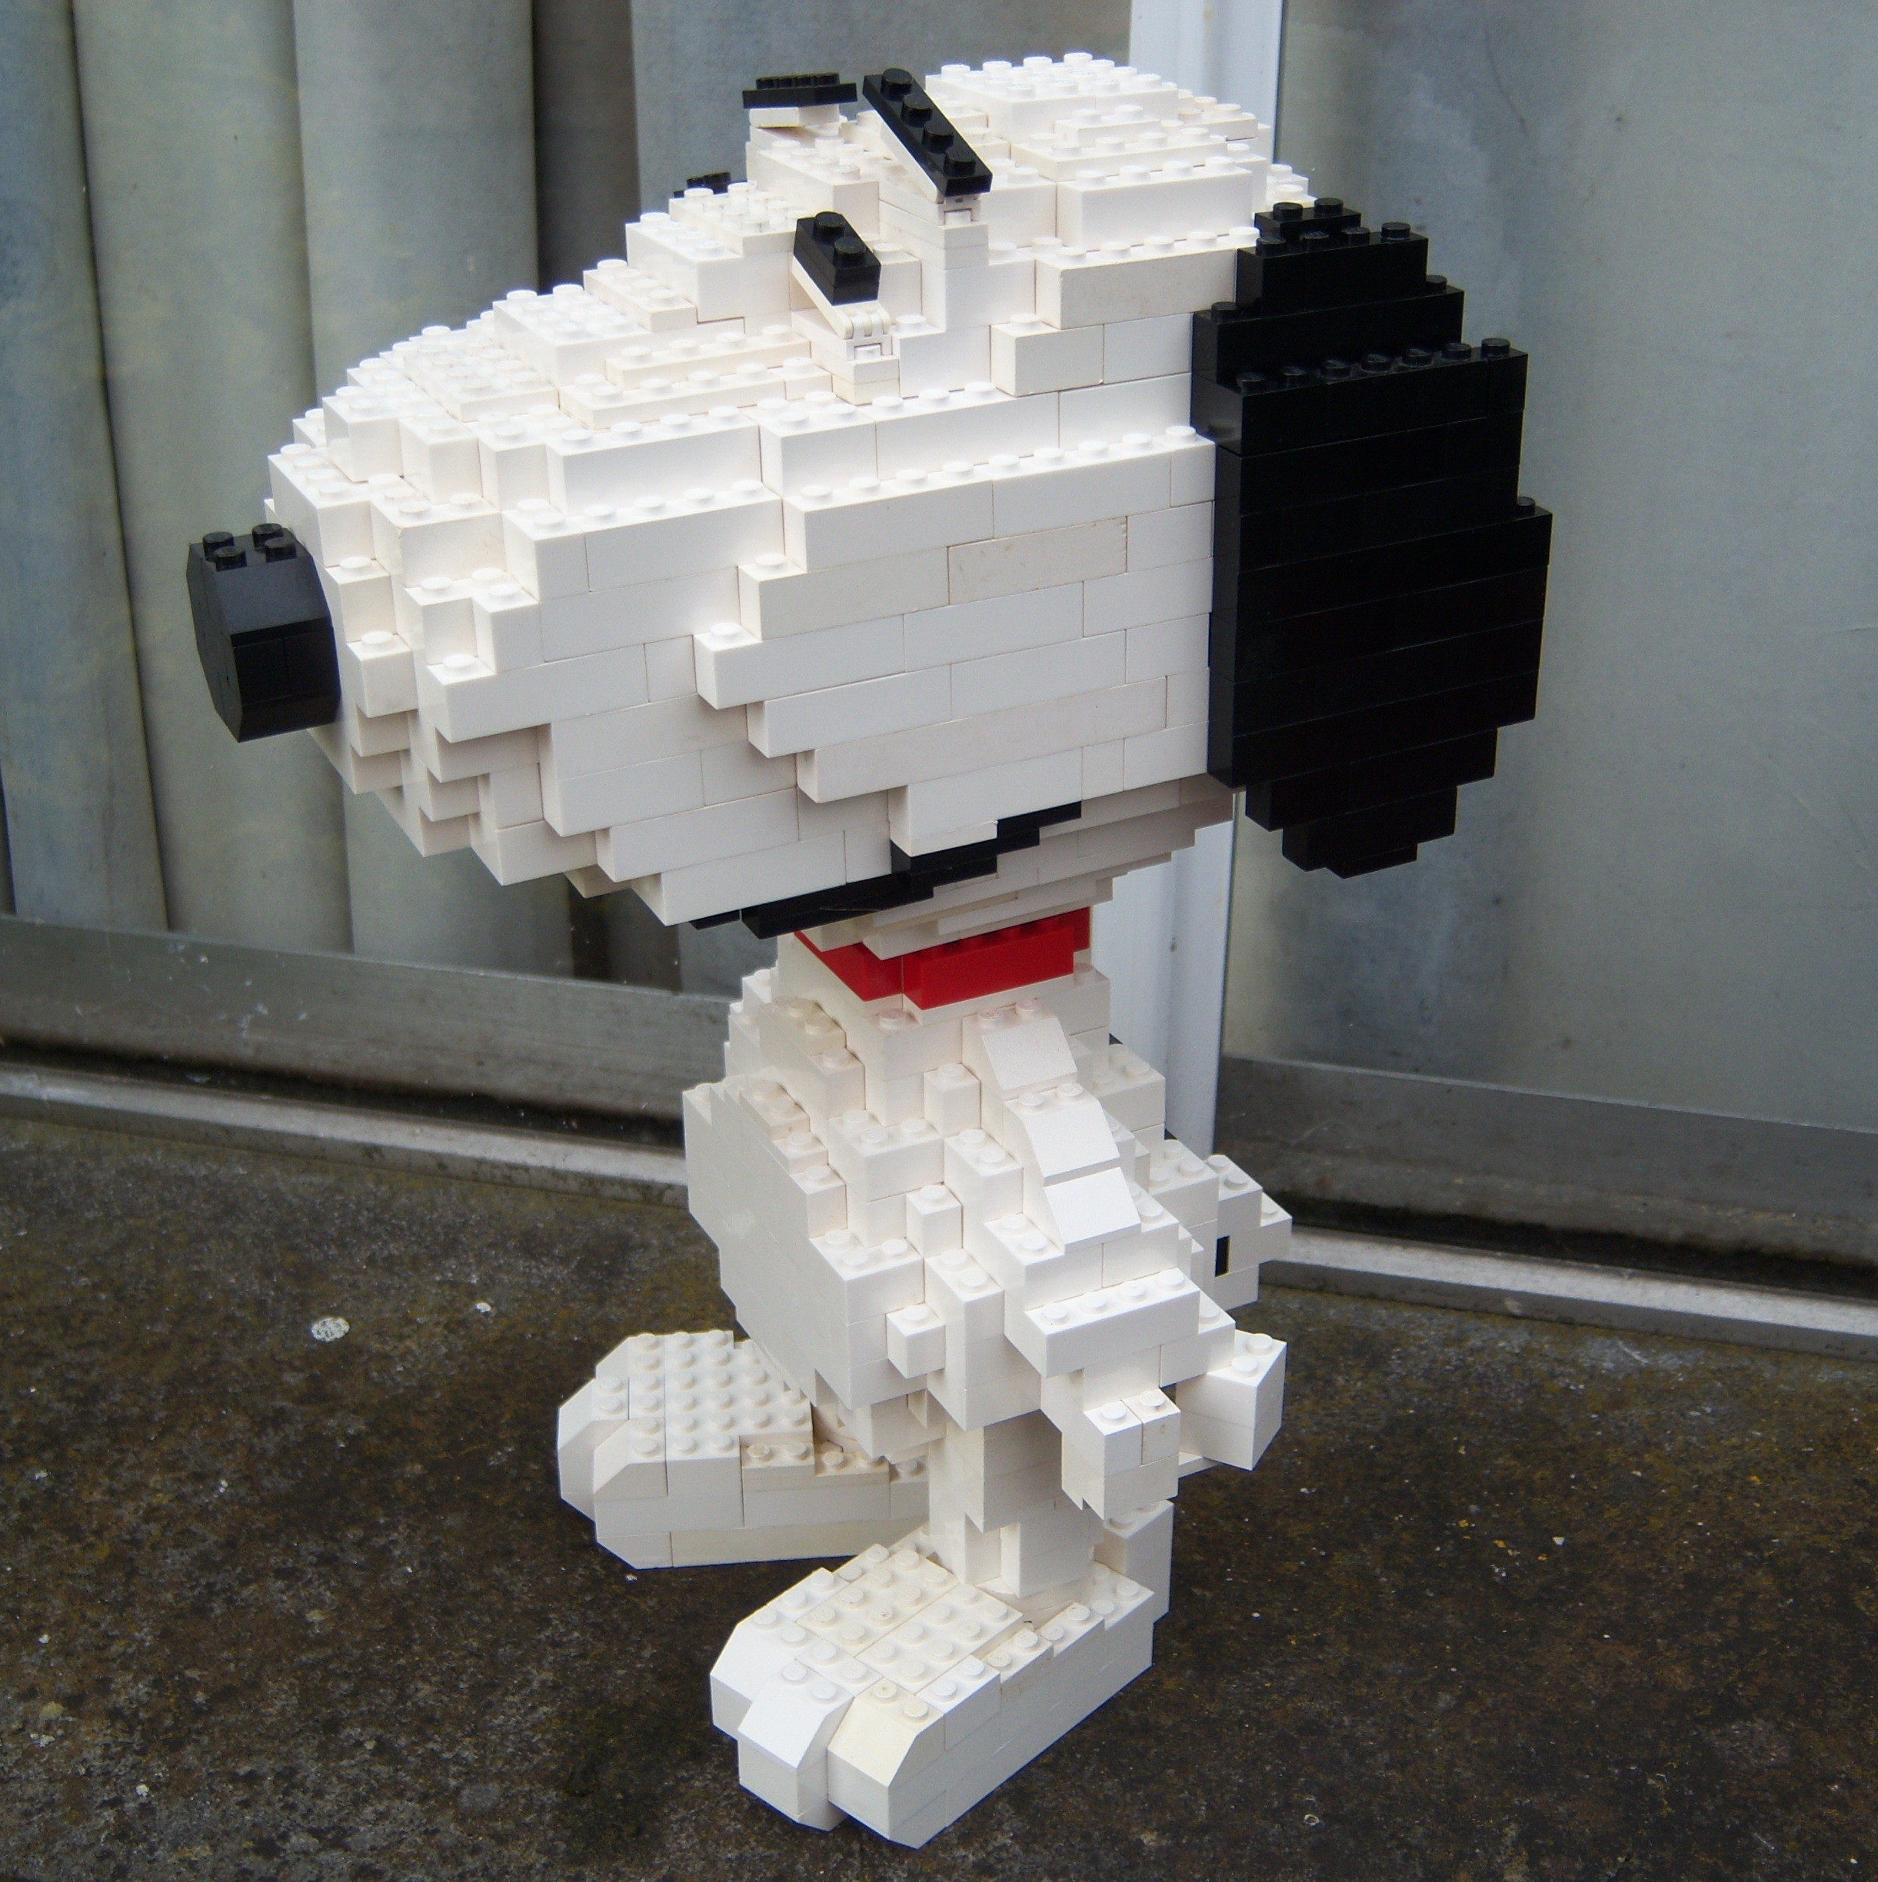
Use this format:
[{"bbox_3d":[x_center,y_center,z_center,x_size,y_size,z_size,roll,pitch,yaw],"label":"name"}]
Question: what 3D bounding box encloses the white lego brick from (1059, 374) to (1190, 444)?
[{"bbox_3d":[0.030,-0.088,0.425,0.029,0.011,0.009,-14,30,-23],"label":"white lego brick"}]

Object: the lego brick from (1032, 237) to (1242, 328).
[{"bbox_3d":[0.031,-0.105,0.415,0.032,0.011,0.008,-14,29,-23],"label":"lego brick"}]

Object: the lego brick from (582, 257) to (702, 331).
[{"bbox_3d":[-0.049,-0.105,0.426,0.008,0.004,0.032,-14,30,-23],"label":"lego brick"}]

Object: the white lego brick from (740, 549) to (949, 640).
[{"bbox_3d":[-0.015,-0.056,0.405,0.032,0.011,0.010,-14,29,-23],"label":"white lego brick"}]

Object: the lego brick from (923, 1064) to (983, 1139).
[{"bbox_3d":[0.003,0.029,0.486,0.008,0.011,0.008,-14,29,-23],"label":"lego brick"}]

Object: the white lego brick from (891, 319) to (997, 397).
[{"bbox_3d":[-0.001,-0.094,0.413,0.016,0.011,0.008,-14,29,-23],"label":"white lego brick"}]

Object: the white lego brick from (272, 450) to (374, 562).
[{"bbox_3d":[-0.099,-0.070,0.417,0.008,0.011,0.032,-14,30,-23],"label":"white lego brick"}]

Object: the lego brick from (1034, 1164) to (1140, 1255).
[{"bbox_3d":[0.026,0.046,0.470,0.016,0.011,0.016,-13,28,-25],"label":"lego brick"}]

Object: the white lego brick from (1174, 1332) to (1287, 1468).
[{"bbox_3d":[0.056,0.086,0.498,0.016,0.020,0.016,12,30,25],"label":"white lego brick"}]

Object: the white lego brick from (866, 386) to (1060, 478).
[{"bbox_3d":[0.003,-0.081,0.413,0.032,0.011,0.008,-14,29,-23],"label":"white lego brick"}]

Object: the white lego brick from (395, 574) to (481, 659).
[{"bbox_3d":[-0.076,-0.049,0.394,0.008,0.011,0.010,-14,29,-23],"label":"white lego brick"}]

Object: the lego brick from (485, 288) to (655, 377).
[{"bbox_3d":[-0.059,-0.097,0.425,0.016,0.011,0.032,-14,30,-23],"label":"lego brick"}]

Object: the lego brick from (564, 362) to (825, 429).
[{"bbox_3d":[-0.039,-0.086,0.410,0.037,0.005,0.016,-14,29,-23],"label":"lego brick"}]

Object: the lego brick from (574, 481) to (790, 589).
[{"bbox_3d":[-0.040,-0.062,0.399,0.032,0.011,0.008,-14,29,-23],"label":"lego brick"}]

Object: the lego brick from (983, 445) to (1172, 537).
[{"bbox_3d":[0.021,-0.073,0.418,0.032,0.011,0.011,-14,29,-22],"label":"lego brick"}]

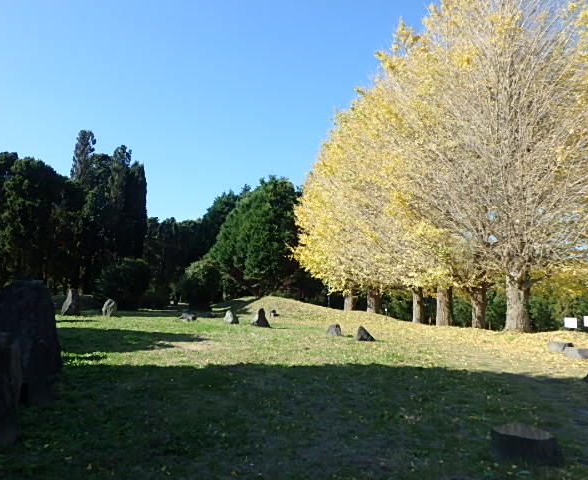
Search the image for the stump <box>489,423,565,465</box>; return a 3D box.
[{"bbox_3d":[2.060,1.798,4.256,0.610,0.208,0.570,0,-5,0],"label":"stump"}]

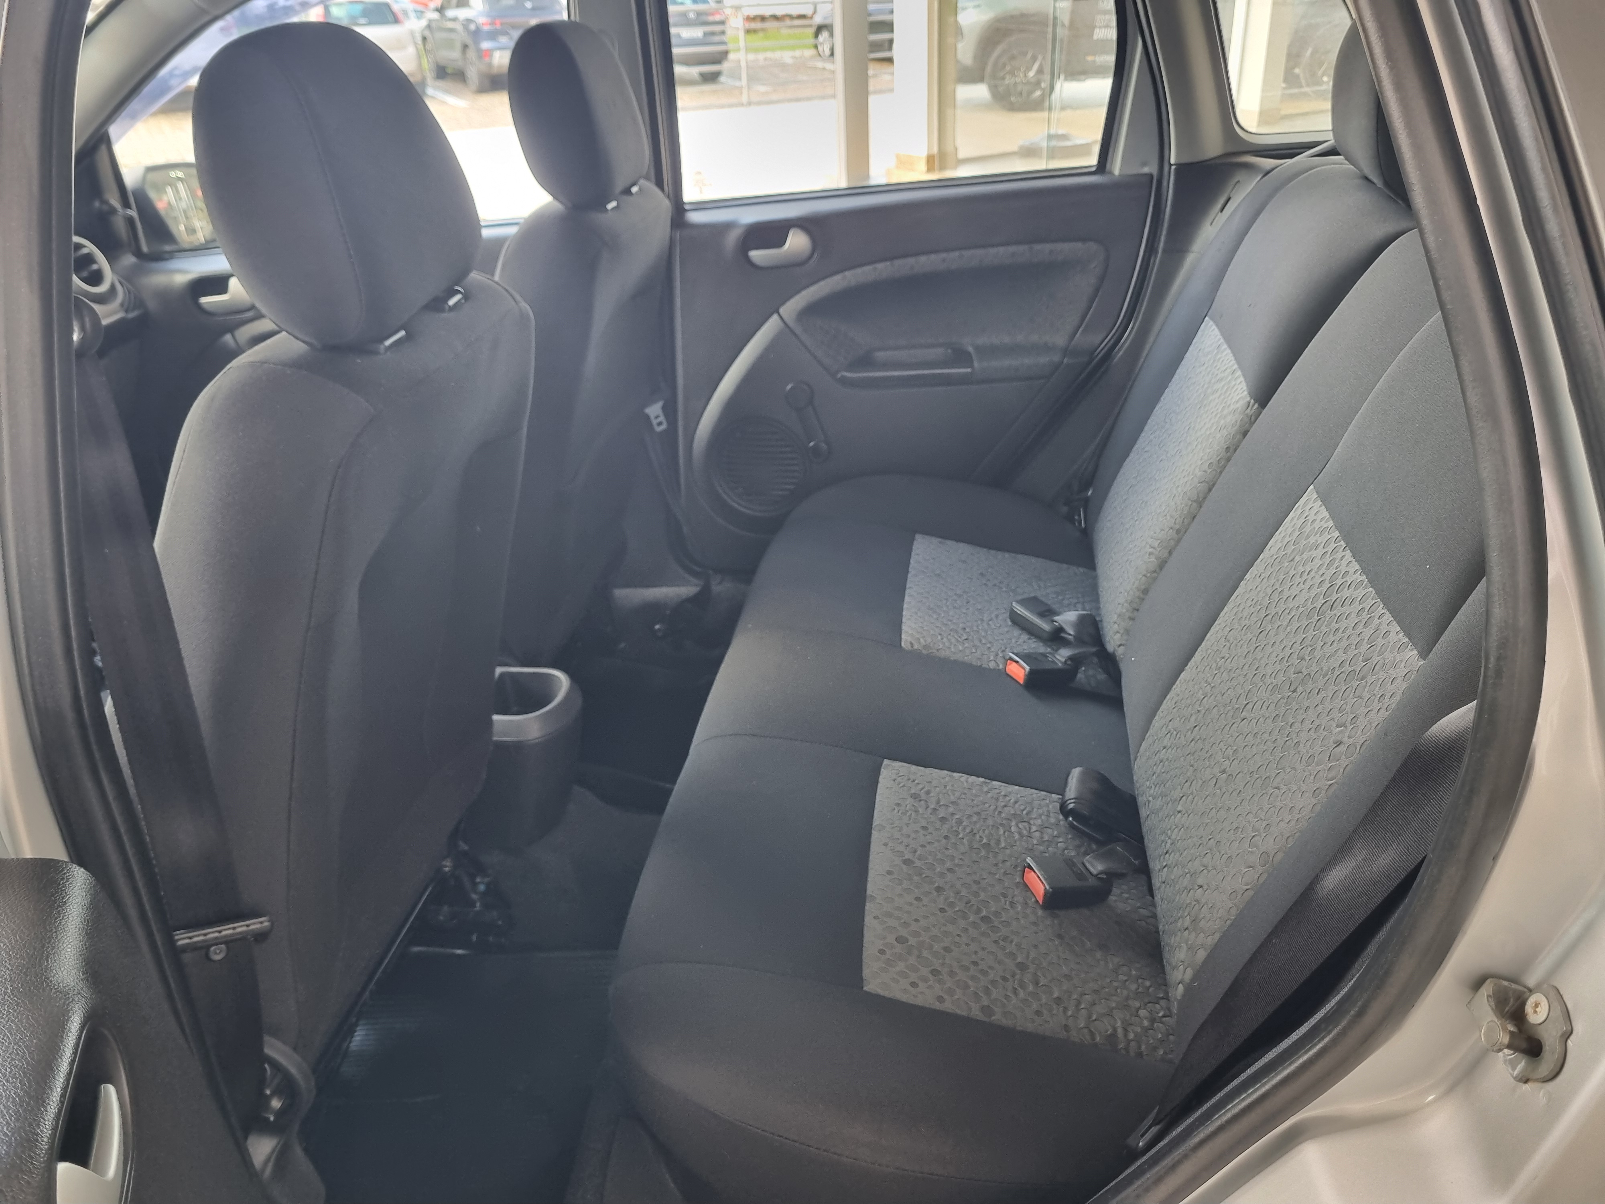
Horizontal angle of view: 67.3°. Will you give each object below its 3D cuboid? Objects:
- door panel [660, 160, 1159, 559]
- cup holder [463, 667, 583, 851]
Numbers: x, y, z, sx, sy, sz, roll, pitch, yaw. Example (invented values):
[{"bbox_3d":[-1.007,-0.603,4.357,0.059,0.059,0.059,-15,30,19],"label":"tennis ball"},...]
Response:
[{"bbox_3d":[0.173,-0.334,2.003,0.761,0.676,0.104,1,27,8],"label":"door panel"},{"bbox_3d":[-0.377,0.218,1.678,0.151,0.230,0.132,1,27,8],"label":"cup holder"}]

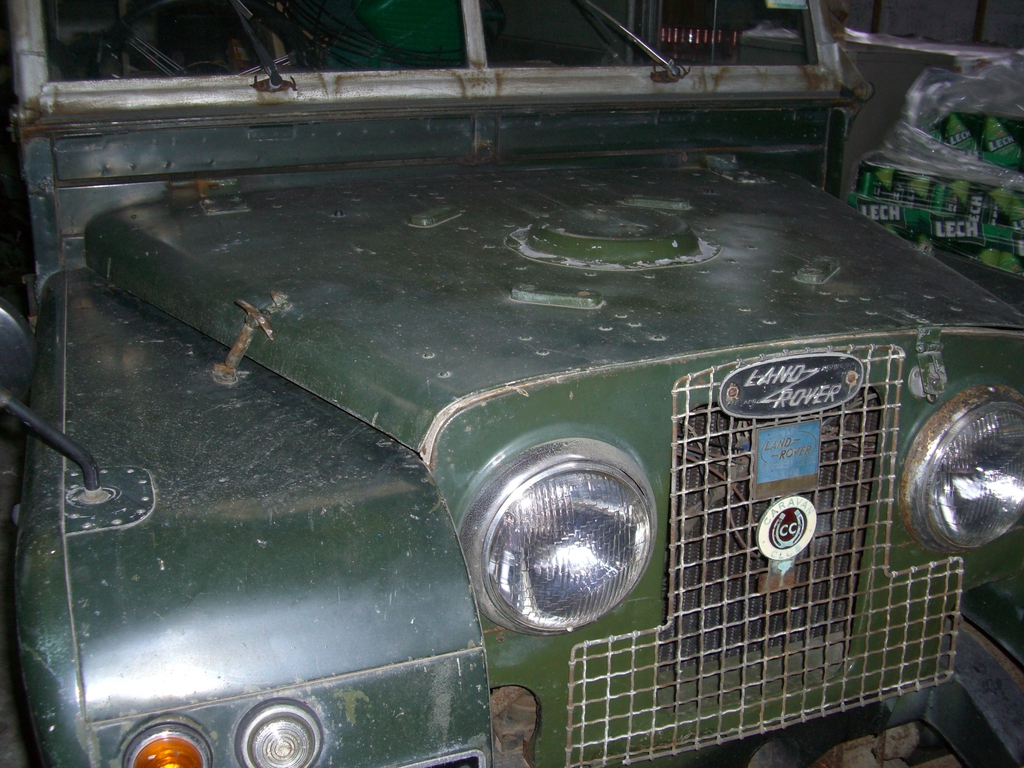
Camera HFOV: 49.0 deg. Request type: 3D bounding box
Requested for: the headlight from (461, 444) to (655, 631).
[{"bbox_3d":[0.051,0.156,1.104,0.212,0.212,0.080,-8,19,-20],"label":"headlight"}]

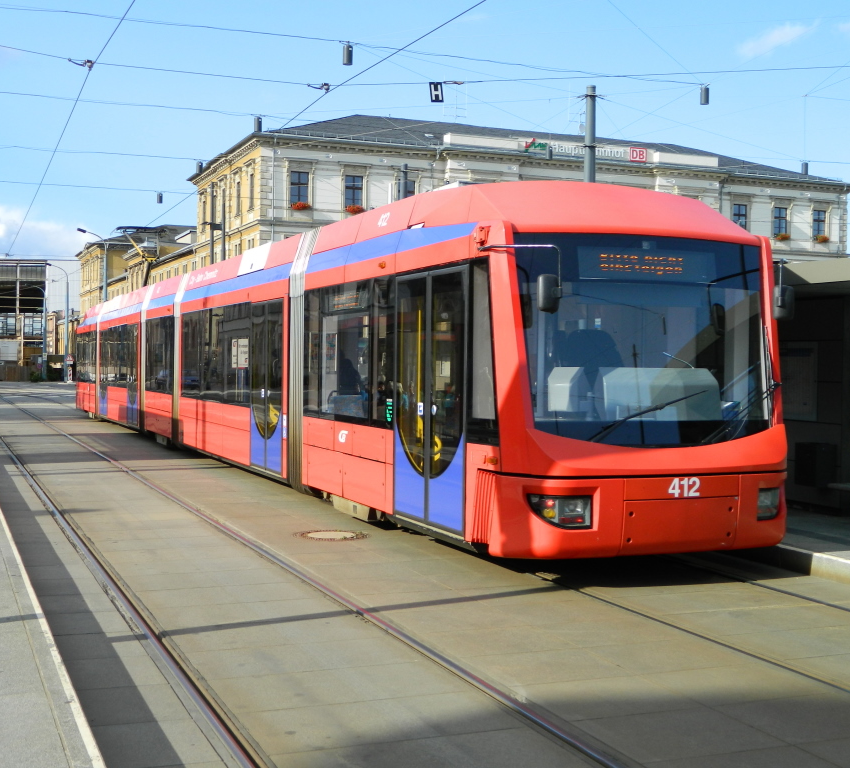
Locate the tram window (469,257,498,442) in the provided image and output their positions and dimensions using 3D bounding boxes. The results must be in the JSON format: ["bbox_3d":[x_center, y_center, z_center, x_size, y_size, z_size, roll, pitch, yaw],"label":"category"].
[{"bbox_3d":[0.471,-0.244,9.436,0.080,1.440,0.510,0,1,-22],"label":"tram window"}]

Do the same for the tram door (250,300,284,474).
[{"bbox_3d":[-2.036,0.026,15.629,0.100,2.200,1.620,0,1,-22],"label":"tram door"}]

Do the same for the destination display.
[{"bbox_3d":[1.765,-0.936,9.667,1.270,0.240,0.120,0,1,-22],"label":"destination display"}]

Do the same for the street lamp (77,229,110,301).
[{"bbox_3d":[-20.076,-4.486,73.221,1.720,9.750,0.300,0,1,-22],"label":"street lamp"}]

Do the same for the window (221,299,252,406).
[{"bbox_3d":[-2.676,-0.405,17.228,0.080,1.440,1.780,0,1,-22],"label":"window"}]

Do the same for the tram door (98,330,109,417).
[{"bbox_3d":[-8.202,-0.271,31.000,0.100,2.200,1.650,0,1,-22],"label":"tram door"}]

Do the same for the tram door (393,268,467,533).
[{"bbox_3d":[0.038,0.126,10.460,0.100,2.200,1.640,0,1,-22],"label":"tram door"}]

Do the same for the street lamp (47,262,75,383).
[{"bbox_3d":[-30.006,-4.971,98.755,1.720,9.740,0.300,0,1,-22],"label":"street lamp"}]

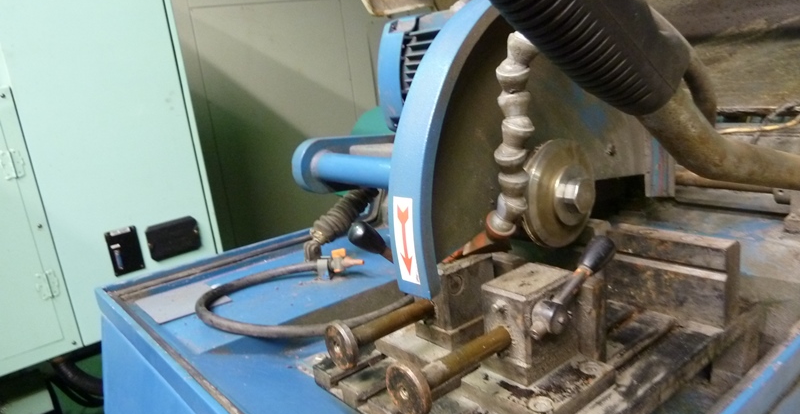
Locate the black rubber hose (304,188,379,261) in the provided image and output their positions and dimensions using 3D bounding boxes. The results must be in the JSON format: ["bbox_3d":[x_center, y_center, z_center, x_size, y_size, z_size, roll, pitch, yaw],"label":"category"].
[{"bbox_3d":[-0.092,0.022,0.884,0.151,0.041,0.041,-44,-26,18],"label":"black rubber hose"}]

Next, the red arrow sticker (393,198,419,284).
[{"bbox_3d":[0.005,0.029,0.483,0.004,0.073,0.025,-15,15,-36],"label":"red arrow sticker"}]

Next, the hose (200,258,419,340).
[{"bbox_3d":[-0.134,0.117,0.746,0.217,0.025,0.270,-17,16,-36],"label":"hose"}]

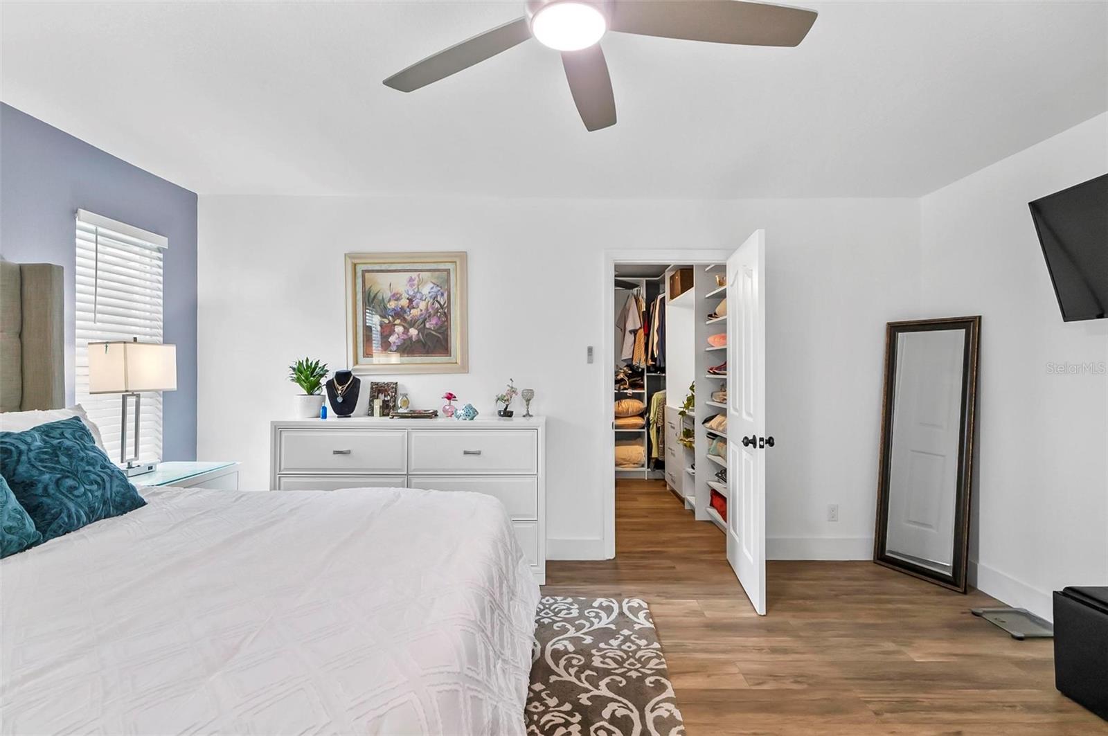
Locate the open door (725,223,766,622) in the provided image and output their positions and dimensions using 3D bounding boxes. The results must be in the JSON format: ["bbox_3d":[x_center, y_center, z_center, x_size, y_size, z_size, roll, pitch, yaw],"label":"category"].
[{"bbox_3d":[1.134,0.281,2.937,0.042,2.010,0.762,0,0,8],"label":"open door"}]

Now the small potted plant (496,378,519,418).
[{"bbox_3d":[-0.305,0.193,3.205,0.150,0.253,0.115,0,0,0],"label":"small potted plant"}]

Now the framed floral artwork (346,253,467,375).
[{"bbox_3d":[-0.990,-0.368,3.320,0.812,0.808,0.045,-1,0,0],"label":"framed floral artwork"}]

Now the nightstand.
[{"bbox_3d":[-2.183,0.940,2.745,0.475,0.715,0.650,0,0,0],"label":"nightstand"}]

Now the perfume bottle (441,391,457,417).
[{"bbox_3d":[-0.683,0.237,3.205,0.103,0.164,0.090,0,0,0],"label":"perfume bottle"}]

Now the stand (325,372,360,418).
[{"bbox_3d":[-1.365,0.167,3.185,0.224,0.305,0.120,0,0,-10],"label":"stand"}]

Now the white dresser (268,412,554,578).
[{"bbox_3d":[-0.876,0.809,3.130,1.646,0.979,0.400,0,0,0],"label":"white dresser"}]

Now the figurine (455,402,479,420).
[{"bbox_3d":[-0.530,0.267,3.015,0.145,0.104,0.055,0,0,0],"label":"figurine"}]

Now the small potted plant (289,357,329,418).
[{"bbox_3d":[-1.595,0.125,3.200,0.250,0.388,0.230,0,0,0],"label":"small potted plant"}]

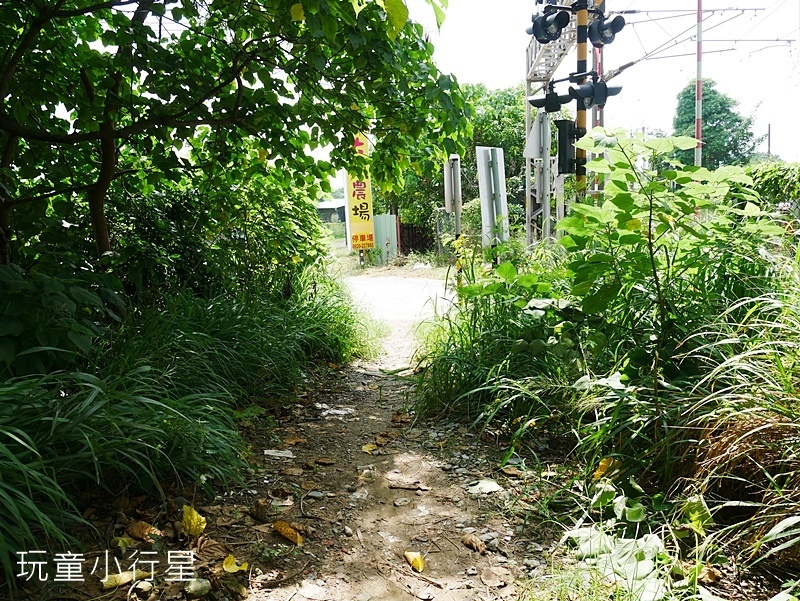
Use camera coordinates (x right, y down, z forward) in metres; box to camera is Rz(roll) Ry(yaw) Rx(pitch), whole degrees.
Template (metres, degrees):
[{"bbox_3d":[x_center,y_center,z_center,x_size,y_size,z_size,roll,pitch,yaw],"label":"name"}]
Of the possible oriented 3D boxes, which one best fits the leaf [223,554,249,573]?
[{"bbox_3d":[-0.699,1.118,2.752,0.100,0.030,0.075,0,6,10],"label":"leaf"}]

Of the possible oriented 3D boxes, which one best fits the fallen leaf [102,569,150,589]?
[{"bbox_3d":[-1.144,1.159,2.704,0.186,0.029,0.068,-4,6,-20],"label":"fallen leaf"}]

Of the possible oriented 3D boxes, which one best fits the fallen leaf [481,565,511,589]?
[{"bbox_3d":[0.383,1.112,2.599,0.110,0.030,0.105,2,7,30],"label":"fallen leaf"}]

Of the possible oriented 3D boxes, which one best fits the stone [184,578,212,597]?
[{"bbox_3d":[-0.789,1.128,2.536,0.100,0.058,0.082,-1,6,5],"label":"stone"}]

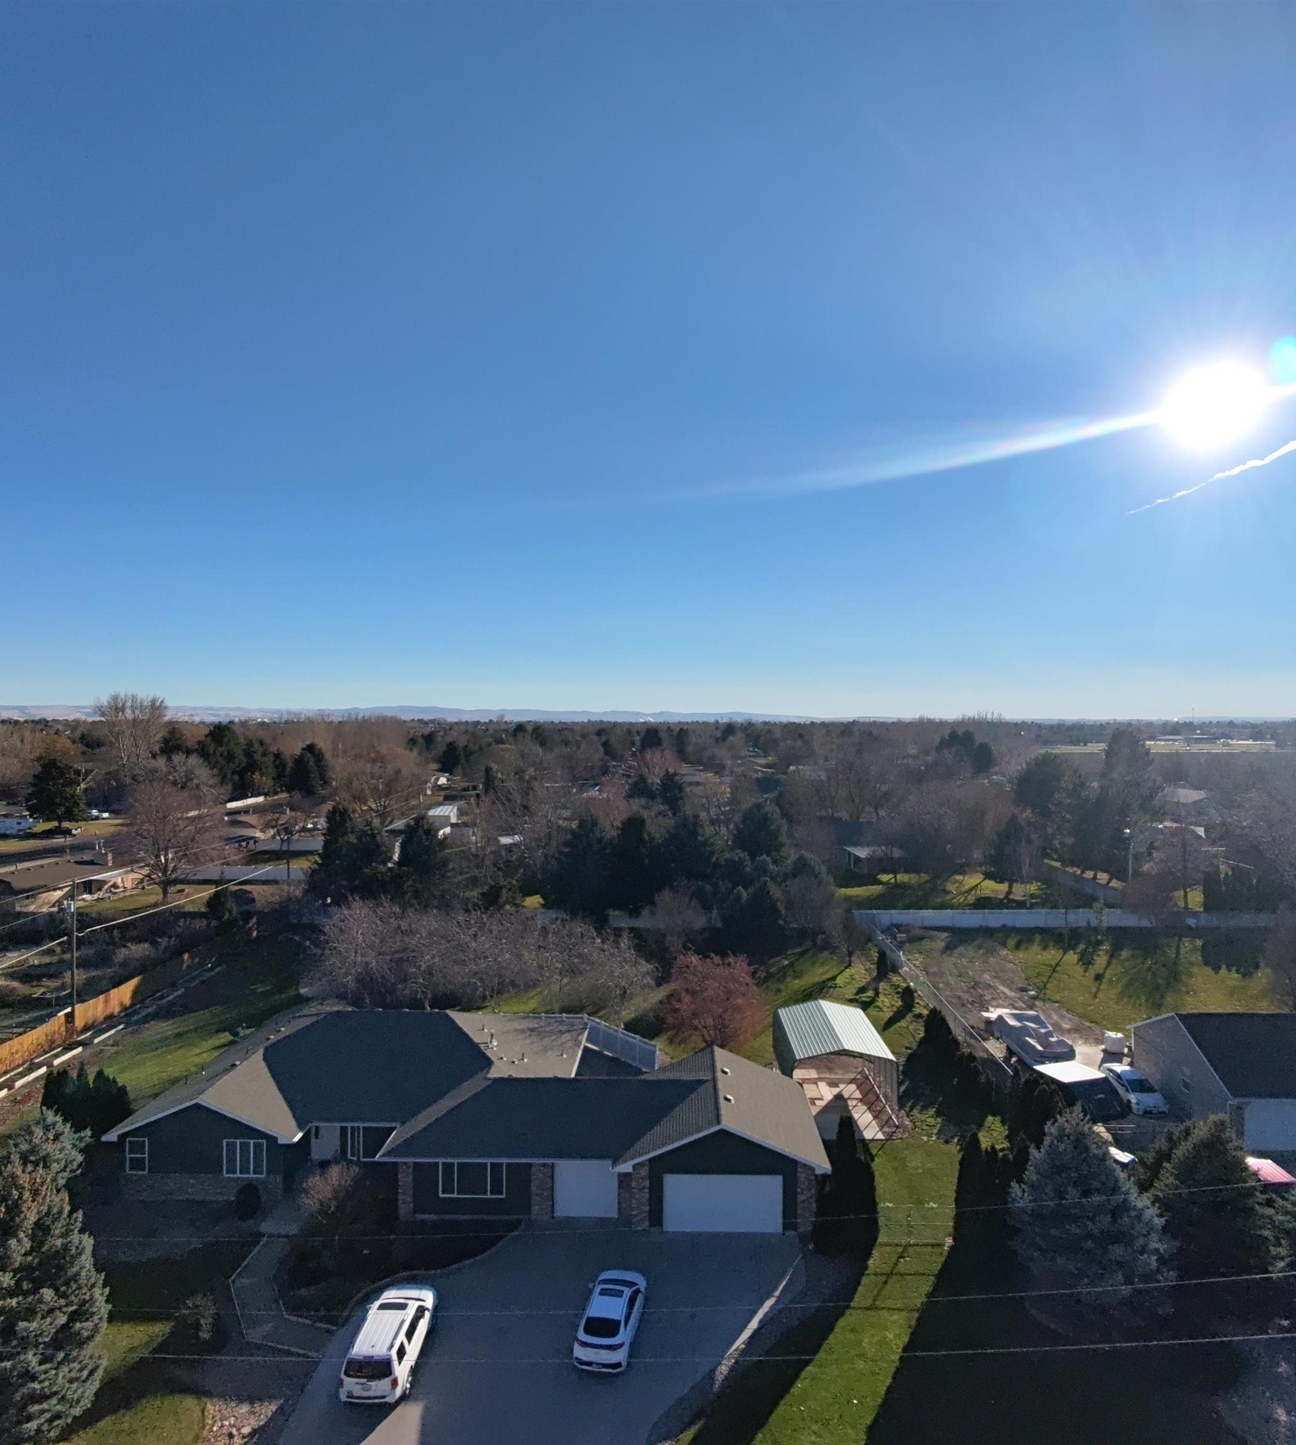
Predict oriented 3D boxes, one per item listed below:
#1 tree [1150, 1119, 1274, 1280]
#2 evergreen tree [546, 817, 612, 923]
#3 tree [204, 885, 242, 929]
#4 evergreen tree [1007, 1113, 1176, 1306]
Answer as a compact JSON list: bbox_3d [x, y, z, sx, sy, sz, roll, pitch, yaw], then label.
[{"bbox_3d":[22.140,18.310,35.000,4.270,5.790,4.270,0,0,0],"label":"tree"},{"bbox_3d":[-7.115,15.213,91.500,6.600,11.200,6.500,0,0,0],"label":"evergreen tree"},{"bbox_3d":[-44.349,19.007,92.546,3.245,4.380,3.245,0,0,0],"label":"tree"},{"bbox_3d":[17.224,18.104,34.600,5.900,5.900,5.900,0,0,0],"label":"evergreen tree"}]

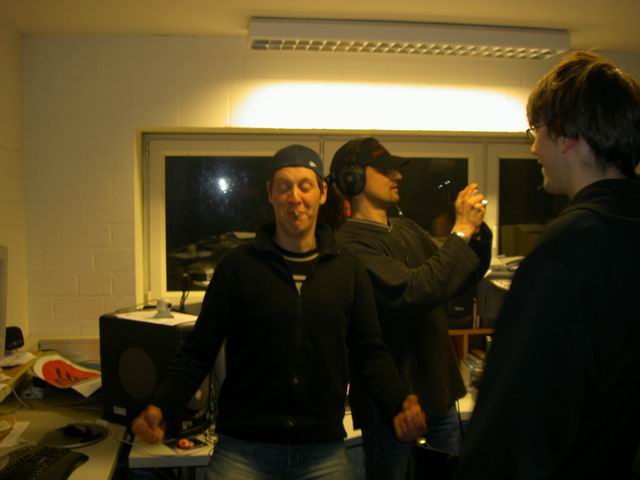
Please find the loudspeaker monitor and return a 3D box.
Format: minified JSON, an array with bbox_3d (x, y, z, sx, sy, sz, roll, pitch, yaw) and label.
[{"bbox_3d":[-0.652,0.524,2.909,0.411,0.425,0.225,2,4,32],"label":"loudspeaker monitor"}]

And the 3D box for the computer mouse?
[{"bbox_3d":[-0.932,0.727,2.765,0.102,0.038,0.060,0,4,6],"label":"computer mouse"}]

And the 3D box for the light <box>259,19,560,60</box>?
[{"bbox_3d":[0.426,-0.982,3.558,1.550,0.091,0.290,-1,4,-8],"label":"light"}]

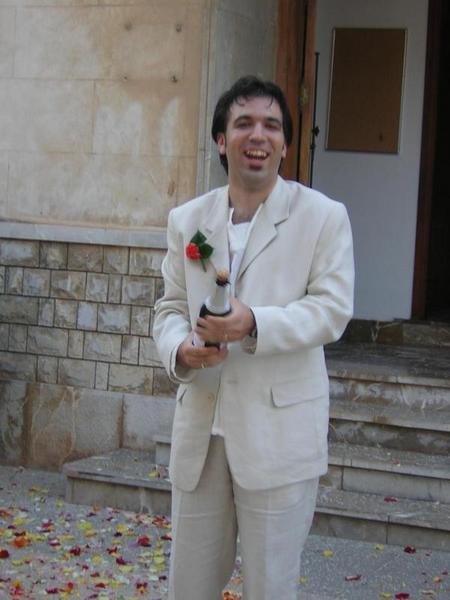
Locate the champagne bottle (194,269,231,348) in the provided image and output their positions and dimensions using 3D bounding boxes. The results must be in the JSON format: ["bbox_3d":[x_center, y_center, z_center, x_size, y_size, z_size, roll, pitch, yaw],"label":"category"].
[{"bbox_3d":[-0.022,0.039,3.340,0.085,0.305,0.085,11,35,0],"label":"champagne bottle"}]

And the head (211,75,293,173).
[{"bbox_3d":[0.067,-0.440,3.530,0.200,0.245,0.235,2,-3,-10],"label":"head"}]

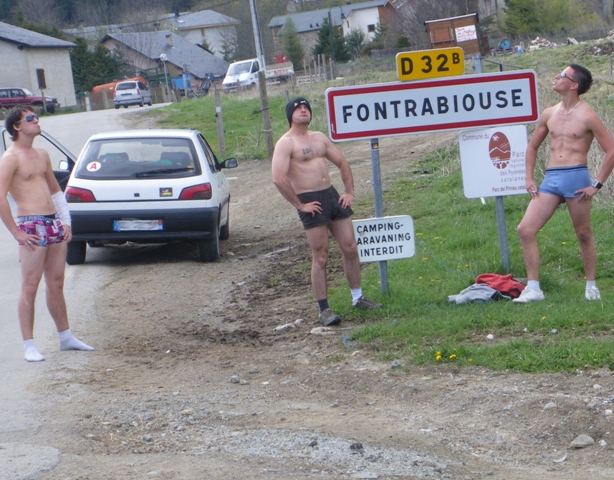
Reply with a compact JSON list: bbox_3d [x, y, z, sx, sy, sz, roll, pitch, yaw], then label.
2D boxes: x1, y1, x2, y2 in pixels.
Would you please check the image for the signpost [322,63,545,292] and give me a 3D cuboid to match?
[{"bbox_3d":[1.002,-0.497,11.209,1.610,1.736,0.110,-4,6,12],"label":"signpost"}]

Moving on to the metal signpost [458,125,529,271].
[{"bbox_3d":[1.484,-0.301,11.400,0.520,1.110,0.100,-5,6,11],"label":"metal signpost"}]

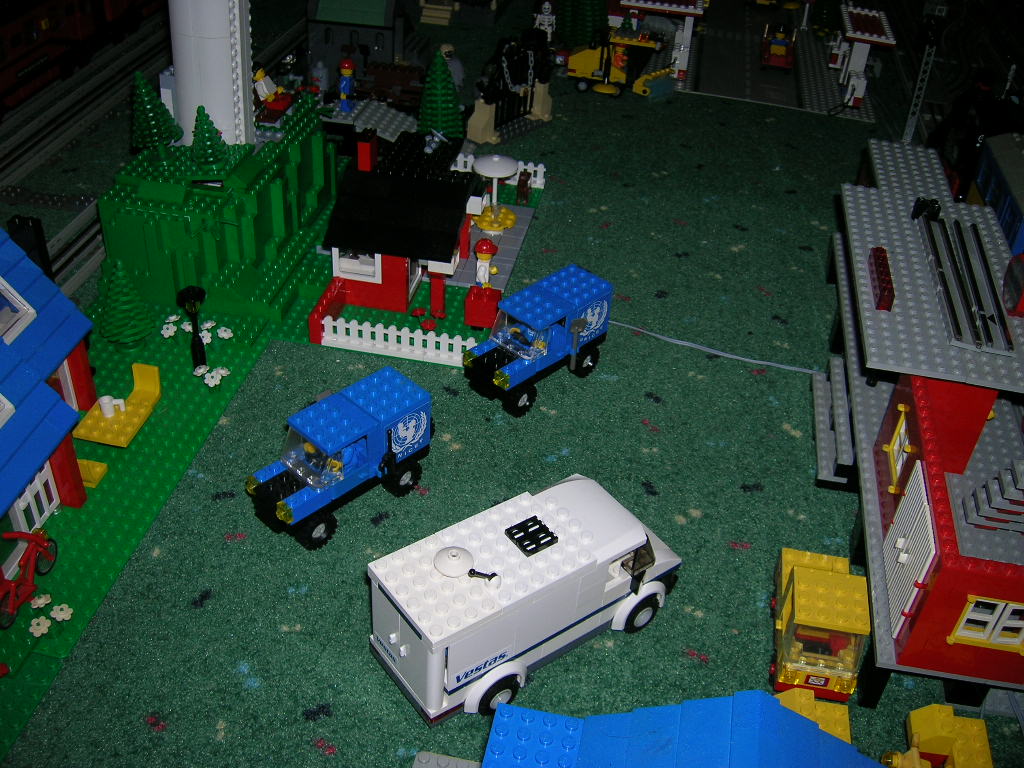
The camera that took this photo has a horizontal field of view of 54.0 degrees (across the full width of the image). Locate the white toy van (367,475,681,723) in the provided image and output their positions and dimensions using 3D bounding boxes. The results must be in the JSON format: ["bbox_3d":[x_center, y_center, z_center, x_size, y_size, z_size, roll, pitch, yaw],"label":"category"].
[{"bbox_3d":[0.009,0.087,0.440,0.139,0.067,0.056,-21,44,-30],"label":"white toy van"}]

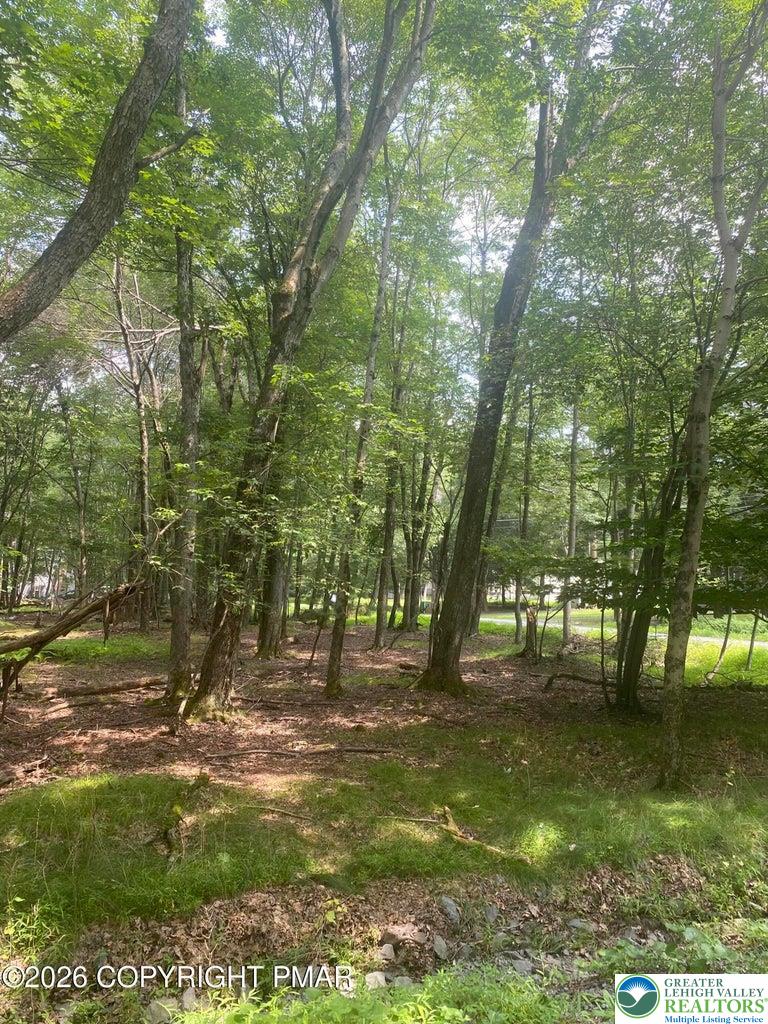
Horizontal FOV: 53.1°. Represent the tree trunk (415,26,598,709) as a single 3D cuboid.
[{"bbox_3d":[1.896,-2.463,11.199,0.850,10.207,0.750,12,-5,1],"label":"tree trunk"}]

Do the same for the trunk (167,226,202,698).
[{"bbox_3d":[-2.722,-0.767,10.498,0.450,6.489,0.400,-1,-5,0],"label":"trunk"}]

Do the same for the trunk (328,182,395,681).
[{"bbox_3d":[-0.279,-1.121,10.892,0.340,7.277,0.320,6,-5,1],"label":"trunk"}]

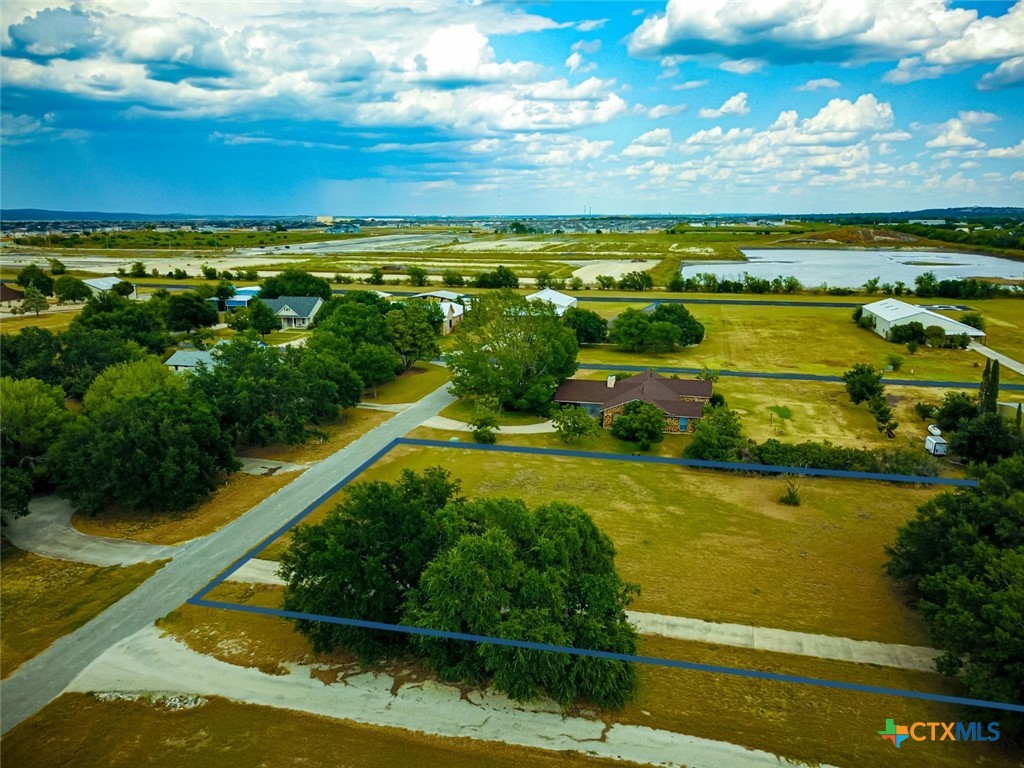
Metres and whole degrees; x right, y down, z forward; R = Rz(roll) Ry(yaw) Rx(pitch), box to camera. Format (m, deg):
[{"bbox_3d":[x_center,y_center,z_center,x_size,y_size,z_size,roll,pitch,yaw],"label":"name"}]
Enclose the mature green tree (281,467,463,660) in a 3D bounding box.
[{"bbox_3d":[-9.190,12.680,53.570,13.170,13.240,12.780,0,12,0],"label":"mature green tree"}]

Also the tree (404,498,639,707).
[{"bbox_3d":[0.649,13.981,54.354,16.218,10.432,14.597,0,12,1],"label":"tree"}]

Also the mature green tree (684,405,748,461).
[{"bbox_3d":[26.797,5.918,101.066,7.992,6.163,7.593,3,13,15],"label":"mature green tree"}]

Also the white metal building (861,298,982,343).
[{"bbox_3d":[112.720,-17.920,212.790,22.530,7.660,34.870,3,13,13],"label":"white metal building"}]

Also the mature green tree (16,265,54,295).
[{"bbox_3d":[-184.524,-39.392,295.809,12.476,13.009,12.101,-8,15,-31],"label":"mature green tree"}]

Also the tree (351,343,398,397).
[{"bbox_3d":[-23.647,-2.509,132.575,8.047,9.226,7.645,-2,13,-10],"label":"tree"}]

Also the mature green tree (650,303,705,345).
[{"bbox_3d":[39.050,-14.180,182.950,13.480,10.160,13.080,0,12,0],"label":"mature green tree"}]

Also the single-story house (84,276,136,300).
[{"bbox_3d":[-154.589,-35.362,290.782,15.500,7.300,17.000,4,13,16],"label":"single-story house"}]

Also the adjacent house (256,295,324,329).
[{"bbox_3d":[-63.462,-20.831,219.960,18.500,7.700,13.500,3,13,13],"label":"adjacent house"}]

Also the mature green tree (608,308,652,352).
[{"bbox_3d":[27.095,-12.364,176.187,9.875,9.745,9.381,2,12,9],"label":"mature green tree"}]

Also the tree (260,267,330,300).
[{"bbox_3d":[-70.734,-30.891,252.030,23.155,13.647,19.682,-3,13,-15],"label":"tree"}]

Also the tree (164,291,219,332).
[{"bbox_3d":[-88.167,-19.529,210.391,13.712,10.980,13.301,-5,13,-22],"label":"tree"}]

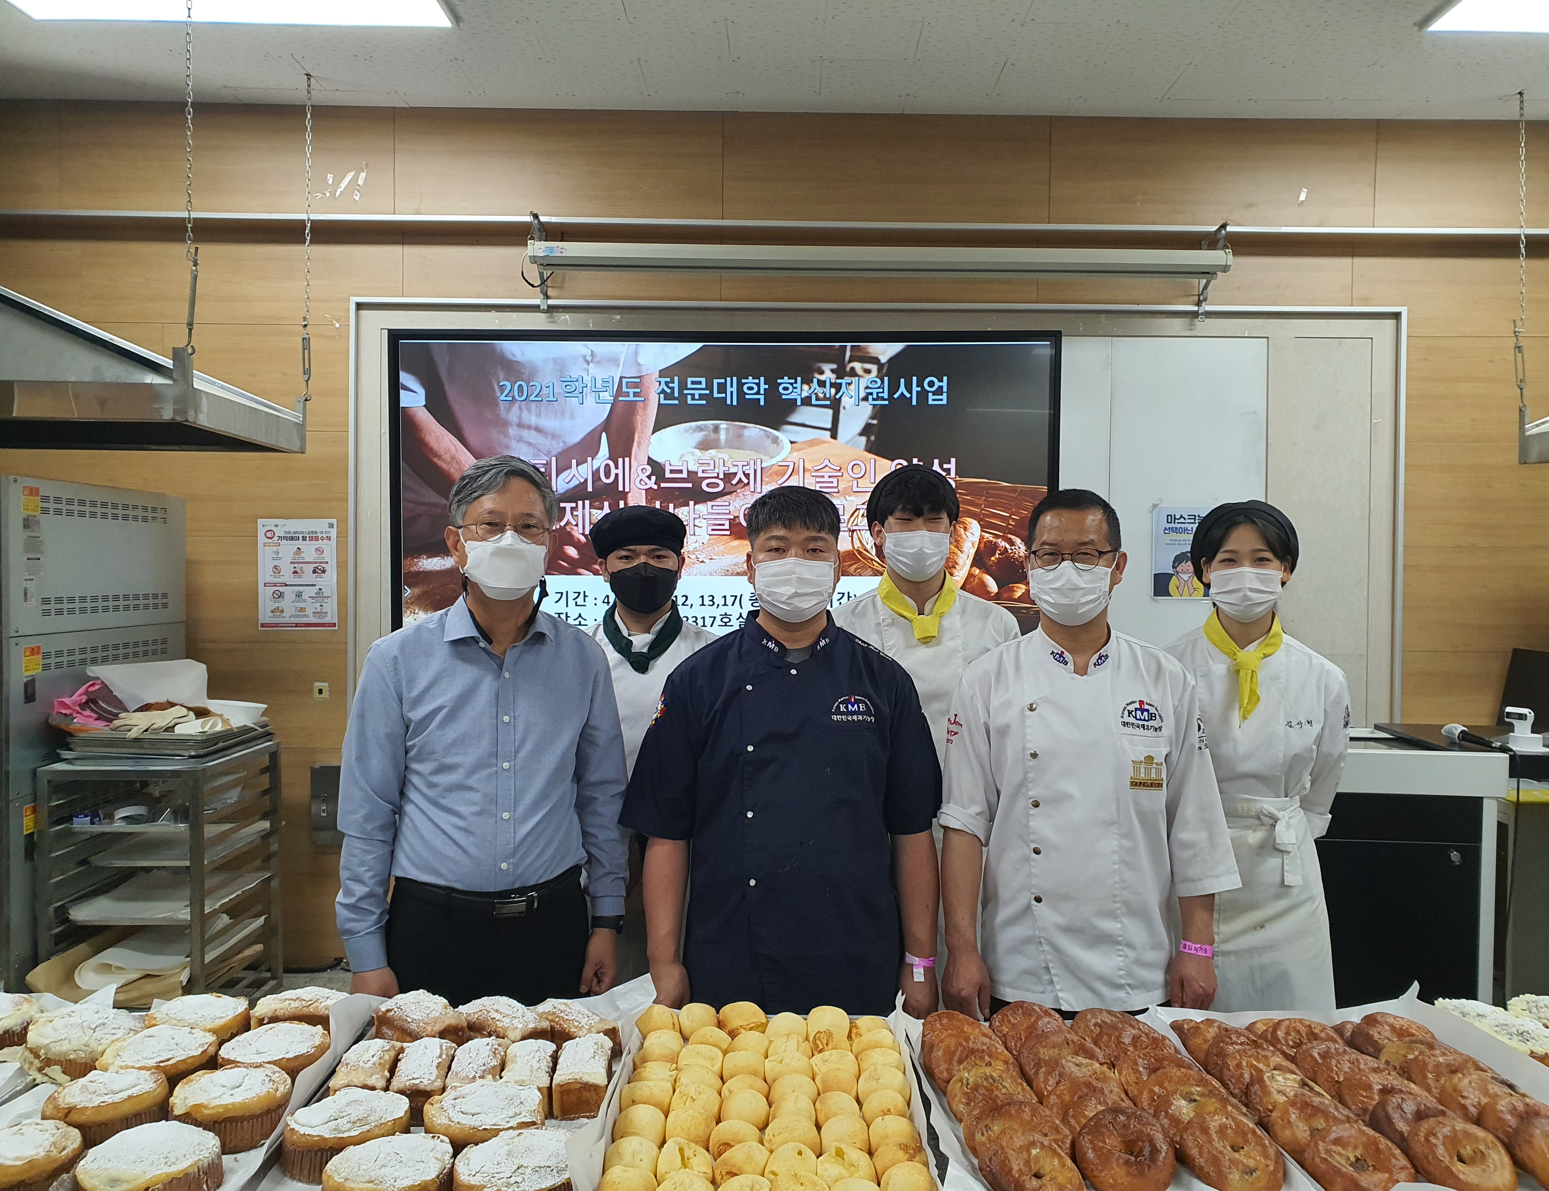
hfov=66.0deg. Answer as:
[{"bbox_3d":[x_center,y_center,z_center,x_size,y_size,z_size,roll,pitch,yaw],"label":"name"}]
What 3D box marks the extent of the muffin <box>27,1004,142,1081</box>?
[{"bbox_3d":[-0.985,0.628,1.707,0.144,0.070,0.144,1,1,0],"label":"muffin"}]

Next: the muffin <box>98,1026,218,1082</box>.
[{"bbox_3d":[-0.839,0.632,1.626,0.145,0.070,0.145,1,1,0],"label":"muffin"}]

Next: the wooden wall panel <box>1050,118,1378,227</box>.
[{"bbox_3d":[1.609,-1.548,4.370,1.200,0.400,0.020,0,1,-1],"label":"wooden wall panel"}]

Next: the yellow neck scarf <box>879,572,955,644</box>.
[{"bbox_3d":[0.297,0.023,2.460,0.160,0.150,0.150,1,1,0],"label":"yellow neck scarf"}]

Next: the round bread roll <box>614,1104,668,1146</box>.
[{"bbox_3d":[-0.163,0.651,1.467,0.065,0.046,0.063,1,1,0],"label":"round bread roll"}]

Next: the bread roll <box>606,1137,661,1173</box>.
[{"bbox_3d":[-0.162,0.648,1.365,0.063,0.049,0.063,1,1,0],"label":"bread roll"}]

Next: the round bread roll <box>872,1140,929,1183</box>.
[{"bbox_3d":[0.144,0.656,1.381,0.065,0.046,0.063,1,1,0],"label":"round bread roll"}]

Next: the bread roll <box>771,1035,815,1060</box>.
[{"bbox_3d":[0.025,0.651,1.691,0.062,0.051,0.062,1,1,0],"label":"bread roll"}]

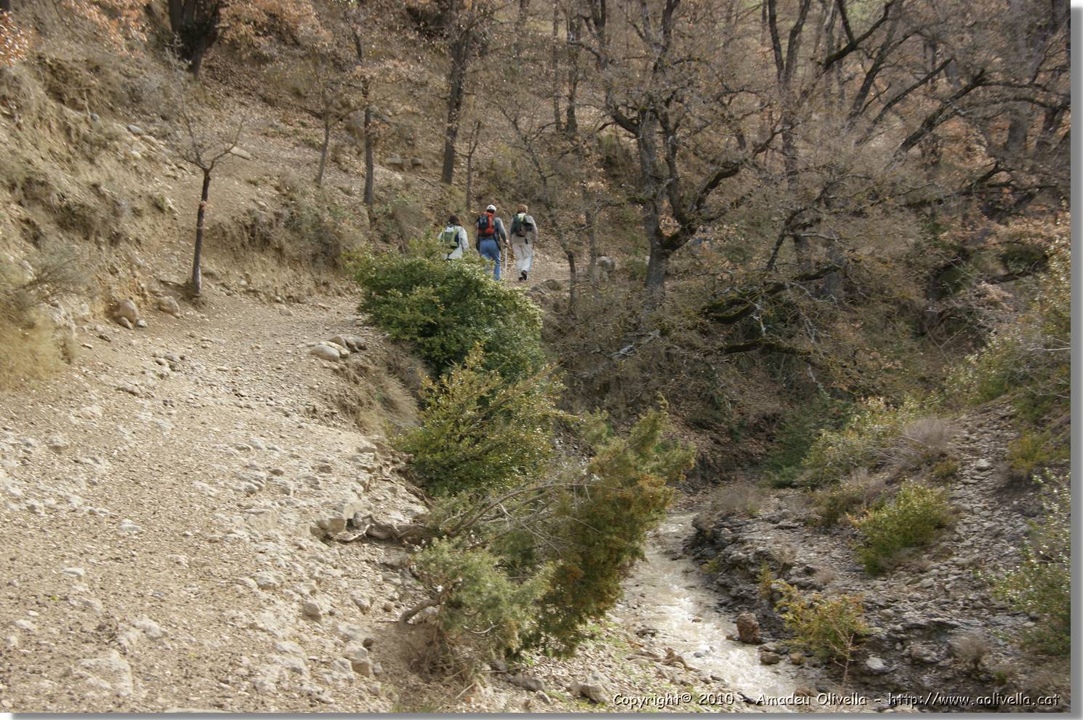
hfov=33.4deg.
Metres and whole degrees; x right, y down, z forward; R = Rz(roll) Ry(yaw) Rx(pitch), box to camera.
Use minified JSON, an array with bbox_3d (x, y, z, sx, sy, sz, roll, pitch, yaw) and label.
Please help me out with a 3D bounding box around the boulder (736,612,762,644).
[{"bbox_3d":[1.953,2.523,17.000,0.250,0.270,0.230,0,3,0],"label":"boulder"}]

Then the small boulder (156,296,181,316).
[{"bbox_3d":[-6.292,-0.909,30.500,0.400,0.290,0.330,0,3,0],"label":"small boulder"}]

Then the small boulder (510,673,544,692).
[{"bbox_3d":[-0.107,2.500,14.000,0.260,0.140,0.190,0,3,0],"label":"small boulder"}]

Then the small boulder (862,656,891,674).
[{"bbox_3d":[2.970,2.699,16.000,0.250,0.145,0.190,0,3,0],"label":"small boulder"}]

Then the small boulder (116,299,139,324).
[{"bbox_3d":[-6.760,-0.796,29.500,0.350,0.360,0.300,0,3,0],"label":"small boulder"}]

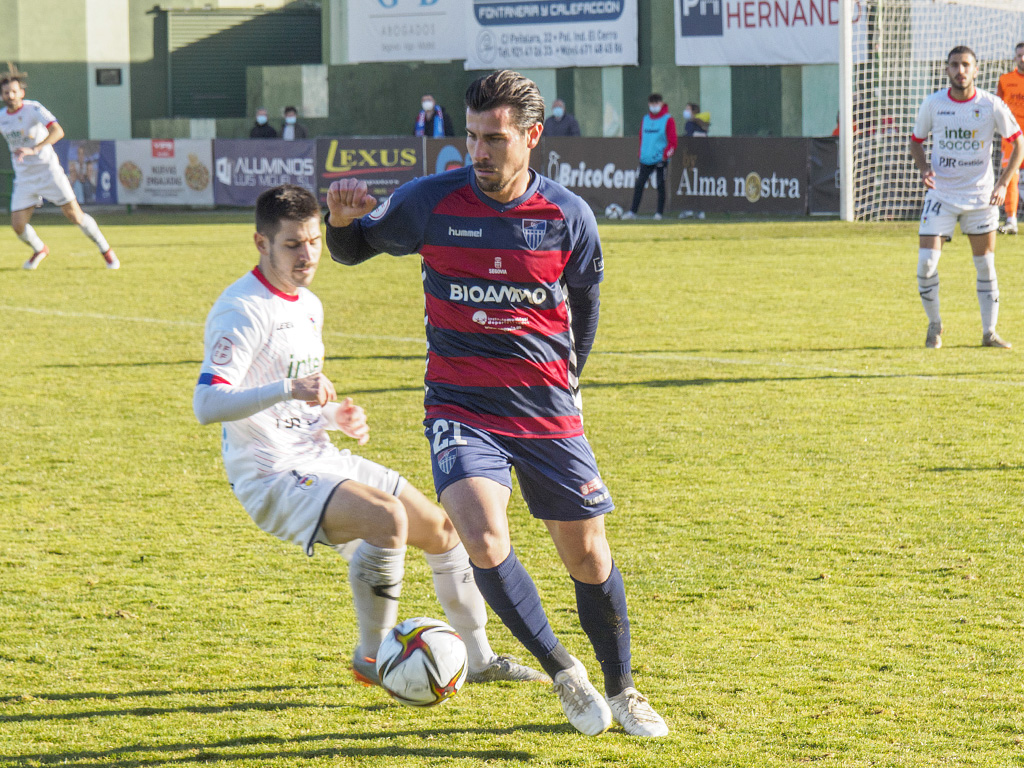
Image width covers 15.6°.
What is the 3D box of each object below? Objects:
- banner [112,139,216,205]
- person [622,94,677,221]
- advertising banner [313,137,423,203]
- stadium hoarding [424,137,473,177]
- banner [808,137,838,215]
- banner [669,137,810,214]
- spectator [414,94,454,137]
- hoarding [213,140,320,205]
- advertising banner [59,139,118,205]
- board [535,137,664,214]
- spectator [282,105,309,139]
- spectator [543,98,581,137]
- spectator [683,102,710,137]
[{"bbox_3d":[-5.303,-3.238,56.934,0.060,0.986,2.502,-5,6,-41],"label":"banner"},{"bbox_3d":[1.747,-2.836,46.725,0.580,1.575,0.400,2,5,28],"label":"person"},{"bbox_3d":[-1.969,-2.916,51.545,0.050,0.945,2.410,-5,6,-41],"label":"advertising banner"},{"bbox_3d":[-0.380,-2.801,49.733,0.050,0.954,2.410,-5,6,-41],"label":"stadium hoarding"},{"bbox_3d":[4.388,-2.476,44.298,0.050,0.922,2.410,-5,6,-41],"label":"banner"},{"bbox_3d":[2.799,-2.576,46.110,0.050,0.953,2.410,-5,6,-41],"label":"banner"},{"bbox_3d":[-1.092,-3.250,52.908,0.540,1.700,0.360,2,5,30],"label":"spectator"},{"bbox_3d":[-3.657,-3.119,55.082,0.060,0.985,2.460,-5,6,-41],"label":"hoarding"},{"bbox_3d":[-6.951,-3.336,58.791,0.060,1.024,2.441,-5,6,-41],"label":"advertising banner"},{"bbox_3d":[1.228,-2.783,49.583,0.060,0.997,2.477,-5,6,-41],"label":"board"},{"bbox_3d":[-3.099,-3.163,53.454,0.480,1.620,0.320,2,6,30],"label":"spectator"},{"bbox_3d":[0.669,-2.930,49.236,0.520,1.660,0.340,1,5,23],"label":"spectator"},{"bbox_3d":[2.337,-2.825,47.247,0.300,1.470,0.420,-4,6,-35],"label":"spectator"}]

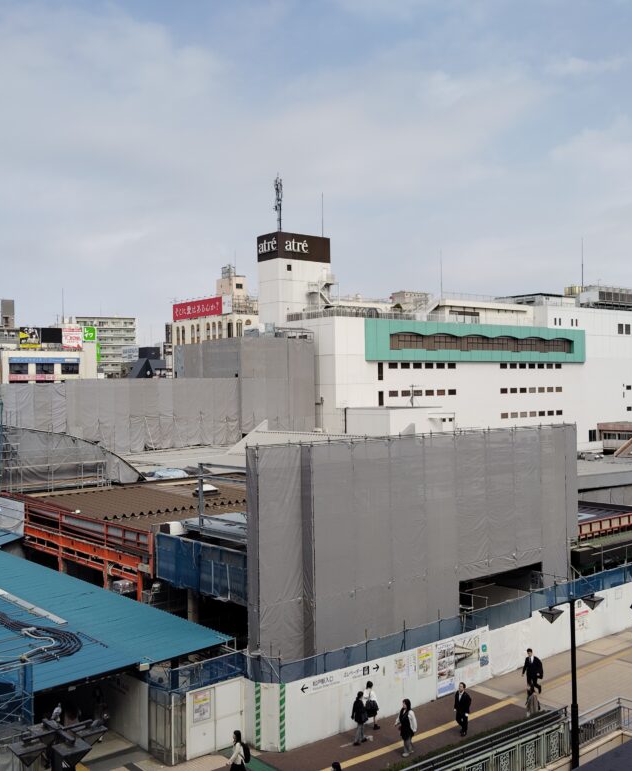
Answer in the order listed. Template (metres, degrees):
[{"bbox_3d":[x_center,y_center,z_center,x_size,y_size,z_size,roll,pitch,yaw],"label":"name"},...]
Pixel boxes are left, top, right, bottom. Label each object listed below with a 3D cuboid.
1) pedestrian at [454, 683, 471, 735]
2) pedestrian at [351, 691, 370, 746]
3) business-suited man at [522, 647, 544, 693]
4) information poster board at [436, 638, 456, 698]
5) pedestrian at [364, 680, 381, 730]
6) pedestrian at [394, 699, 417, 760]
[{"bbox_3d":[4.573,10.020,25.744,0.520,1.660,0.380,0,1,43],"label":"pedestrian"},{"bbox_3d":[1.343,10.197,25.522,0.550,1.640,0.550,-1,0,-39],"label":"pedestrian"},{"bbox_3d":[7.742,10.244,29.565,0.600,1.720,0.550,-1,0,36],"label":"business-suited man"},{"bbox_3d":[4.548,9.871,28.932,0.970,1.855,0.040,-1,1,-39],"label":"information poster board"},{"bbox_3d":[1.740,10.082,26.083,0.480,1.570,0.500,0,1,44],"label":"pedestrian"},{"bbox_3d":[2.661,10.054,24.438,0.420,1.640,0.540,-1,1,-39],"label":"pedestrian"}]

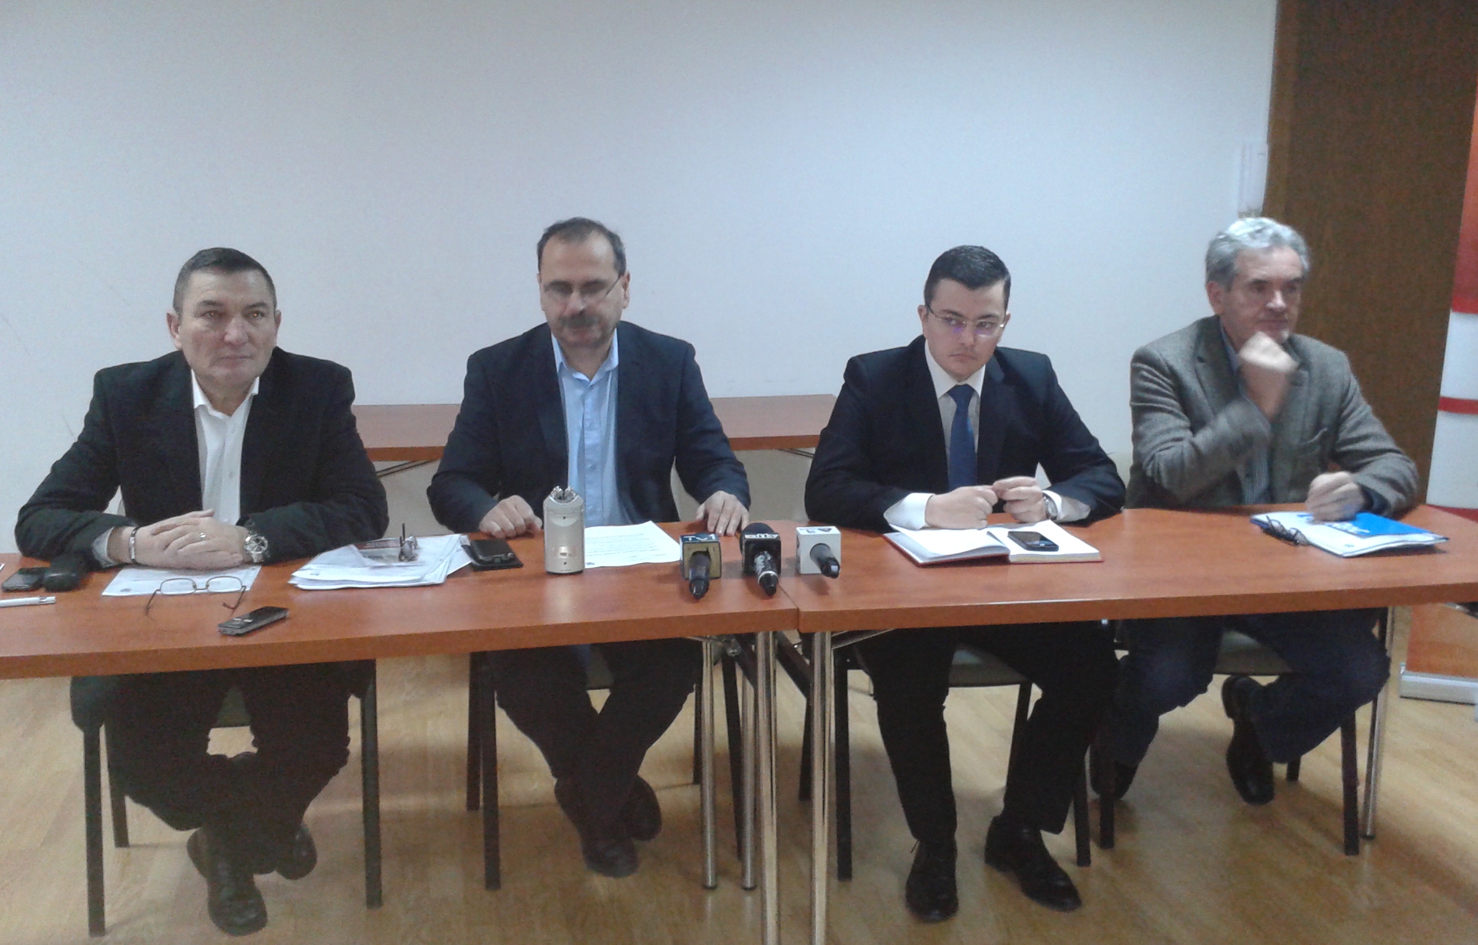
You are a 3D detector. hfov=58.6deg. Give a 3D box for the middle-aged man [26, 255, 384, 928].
[{"bbox_3d":[-0.963,0.225,2.482,0.650,1.270,0.630,-3,12,-12],"label":"middle-aged man"}]

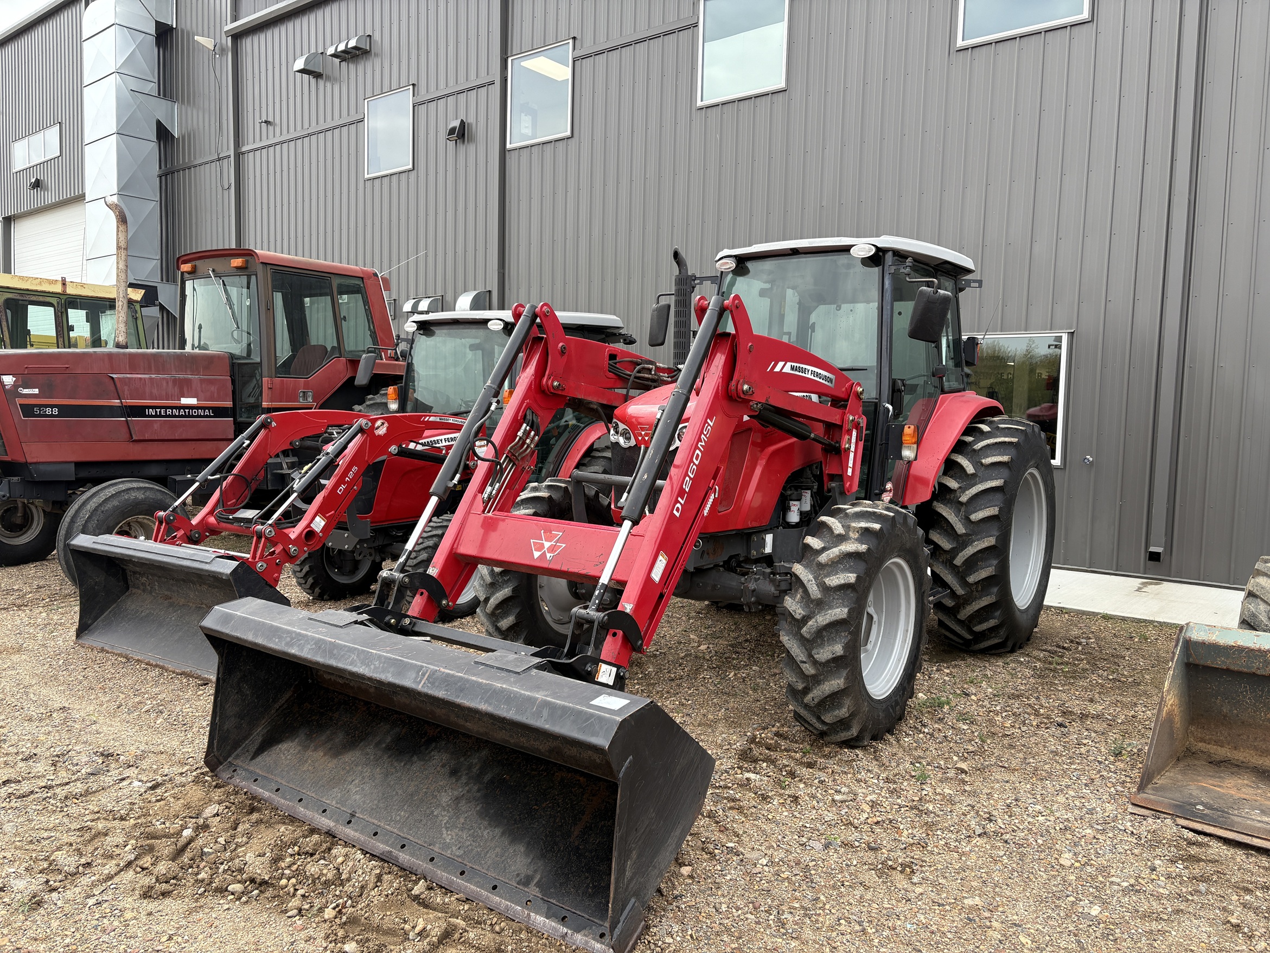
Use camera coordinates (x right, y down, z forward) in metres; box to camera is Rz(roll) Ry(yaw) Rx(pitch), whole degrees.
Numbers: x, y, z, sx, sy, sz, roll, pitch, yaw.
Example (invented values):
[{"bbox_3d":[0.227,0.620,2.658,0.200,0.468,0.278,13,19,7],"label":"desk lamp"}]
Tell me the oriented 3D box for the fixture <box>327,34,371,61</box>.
[{"bbox_3d":[-4.735,-7.082,15.742,0.870,0.260,0.280,5,6,39],"label":"fixture"}]

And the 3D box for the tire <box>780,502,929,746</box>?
[{"bbox_3d":[1.089,0.693,4.545,0.325,1.123,1.143,5,6,36],"label":"tire"}]

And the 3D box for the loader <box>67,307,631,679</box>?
[{"bbox_3d":[-1.643,-0.171,7.263,1.694,2.305,4.423,4,5,32],"label":"loader"}]

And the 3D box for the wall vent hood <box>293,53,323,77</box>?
[{"bbox_3d":[-5.620,-7.106,16.414,0.350,0.360,0.360,5,6,39],"label":"wall vent hood"}]

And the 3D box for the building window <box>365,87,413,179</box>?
[{"bbox_3d":[-3.946,-5.502,15.345,1.245,1.270,0.120,5,6,39],"label":"building window"}]

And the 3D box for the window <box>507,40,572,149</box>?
[{"bbox_3d":[-1.315,-5.254,13.203,1.240,1.270,0.120,5,6,39],"label":"window"}]

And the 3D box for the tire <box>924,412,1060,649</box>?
[{"bbox_3d":[2.397,0.381,6.305,0.424,1.527,1.546,5,6,36],"label":"tire"}]

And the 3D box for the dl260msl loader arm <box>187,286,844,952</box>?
[{"bbox_3d":[-0.053,0.223,4.559,2.167,2.115,2.945,5,6,36],"label":"dl260msl loader arm"}]

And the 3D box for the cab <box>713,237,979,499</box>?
[{"bbox_3d":[1.360,-0.678,6.384,1.281,1.625,1.556,5,6,36],"label":"cab"}]

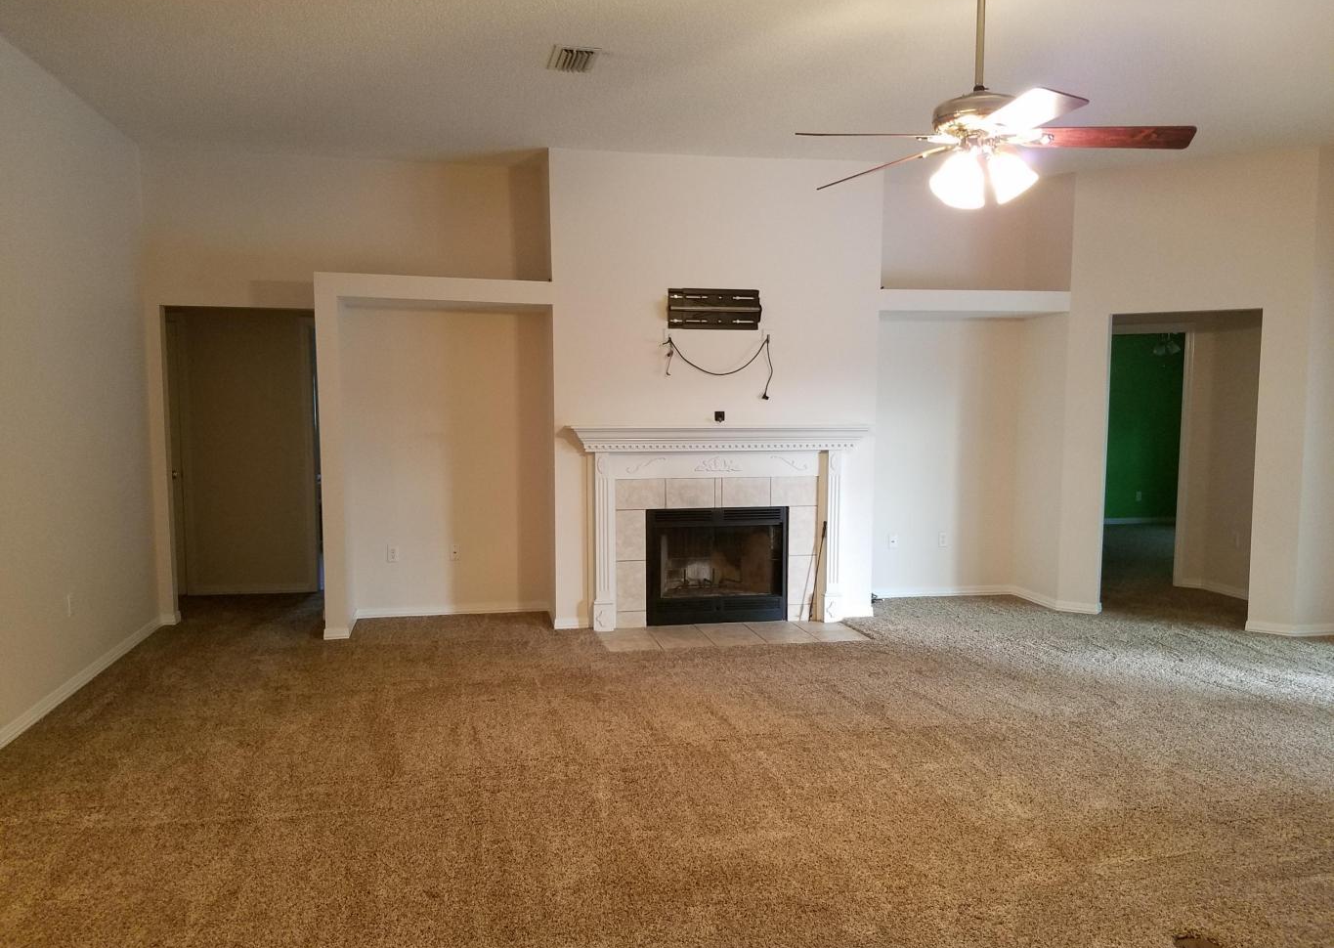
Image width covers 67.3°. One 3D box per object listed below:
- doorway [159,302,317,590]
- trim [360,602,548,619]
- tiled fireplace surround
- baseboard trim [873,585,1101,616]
[{"bbox_3d":[-2.819,-0.052,6.770,1.008,2.106,0.140,-1,5,-11],"label":"doorway"},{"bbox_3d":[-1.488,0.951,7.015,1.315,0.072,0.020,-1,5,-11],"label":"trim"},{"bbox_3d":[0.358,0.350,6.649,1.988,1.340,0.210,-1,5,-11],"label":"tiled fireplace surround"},{"bbox_3d":[2.195,0.928,7.360,1.673,0.072,0.765,0,5,-6],"label":"baseboard trim"}]

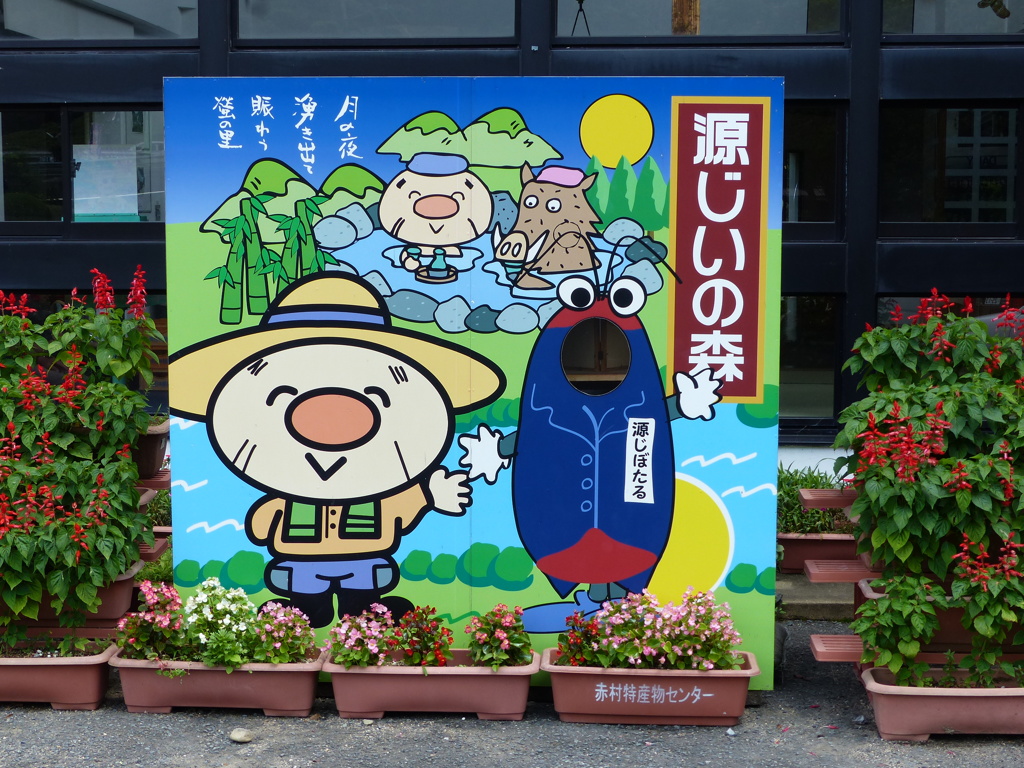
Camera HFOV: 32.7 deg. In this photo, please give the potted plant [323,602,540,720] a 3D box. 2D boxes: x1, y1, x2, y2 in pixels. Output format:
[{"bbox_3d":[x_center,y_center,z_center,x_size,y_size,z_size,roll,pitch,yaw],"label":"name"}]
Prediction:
[{"bbox_3d":[-0.234,0.815,5.192,0.635,0.330,0.235,0,6,3],"label":"potted plant"}]

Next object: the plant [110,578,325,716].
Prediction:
[{"bbox_3d":[-0.887,0.779,5.243,0.615,0.391,0.235,1,6,5],"label":"plant"}]

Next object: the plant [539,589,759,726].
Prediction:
[{"bbox_3d":[0.410,0.794,5.162,0.635,0.379,0.235,0,6,4],"label":"plant"}]

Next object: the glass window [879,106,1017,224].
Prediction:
[{"bbox_3d":[1.811,-0.908,7.250,0.565,0.490,0.050,0,6,4],"label":"glass window"}]

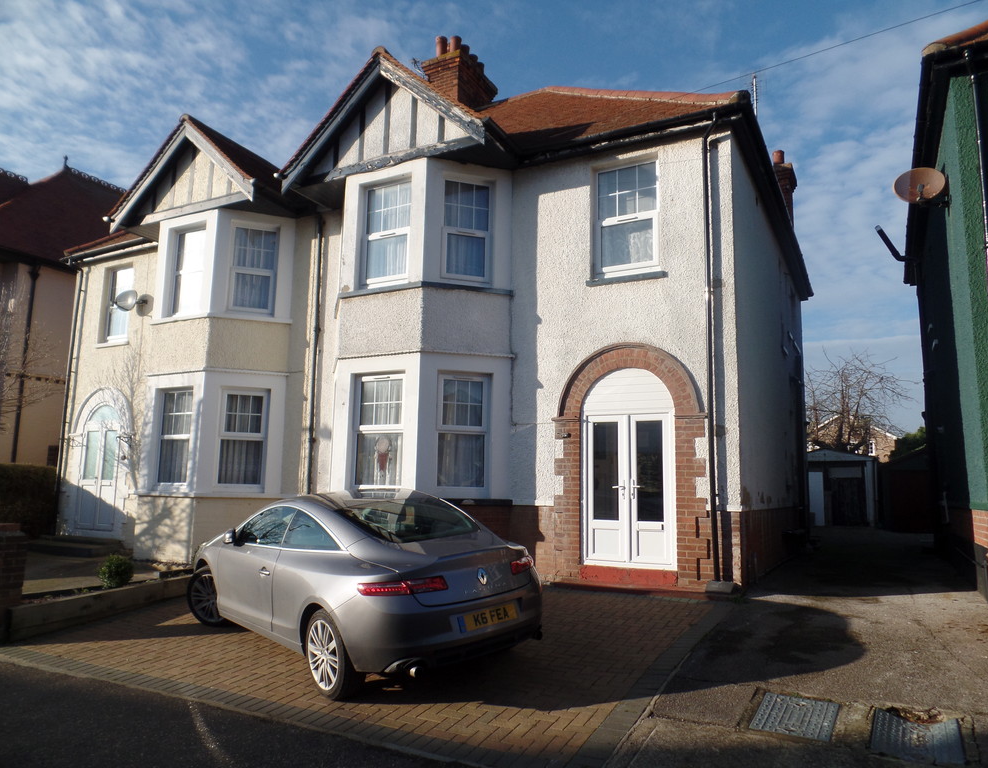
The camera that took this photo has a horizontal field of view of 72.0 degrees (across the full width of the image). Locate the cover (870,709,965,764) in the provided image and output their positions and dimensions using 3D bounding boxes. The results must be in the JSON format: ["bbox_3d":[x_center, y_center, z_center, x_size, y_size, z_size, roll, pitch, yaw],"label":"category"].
[{"bbox_3d":[2.583,2.158,4.158,0.455,0.050,0.630,-3,-3,31],"label":"cover"}]

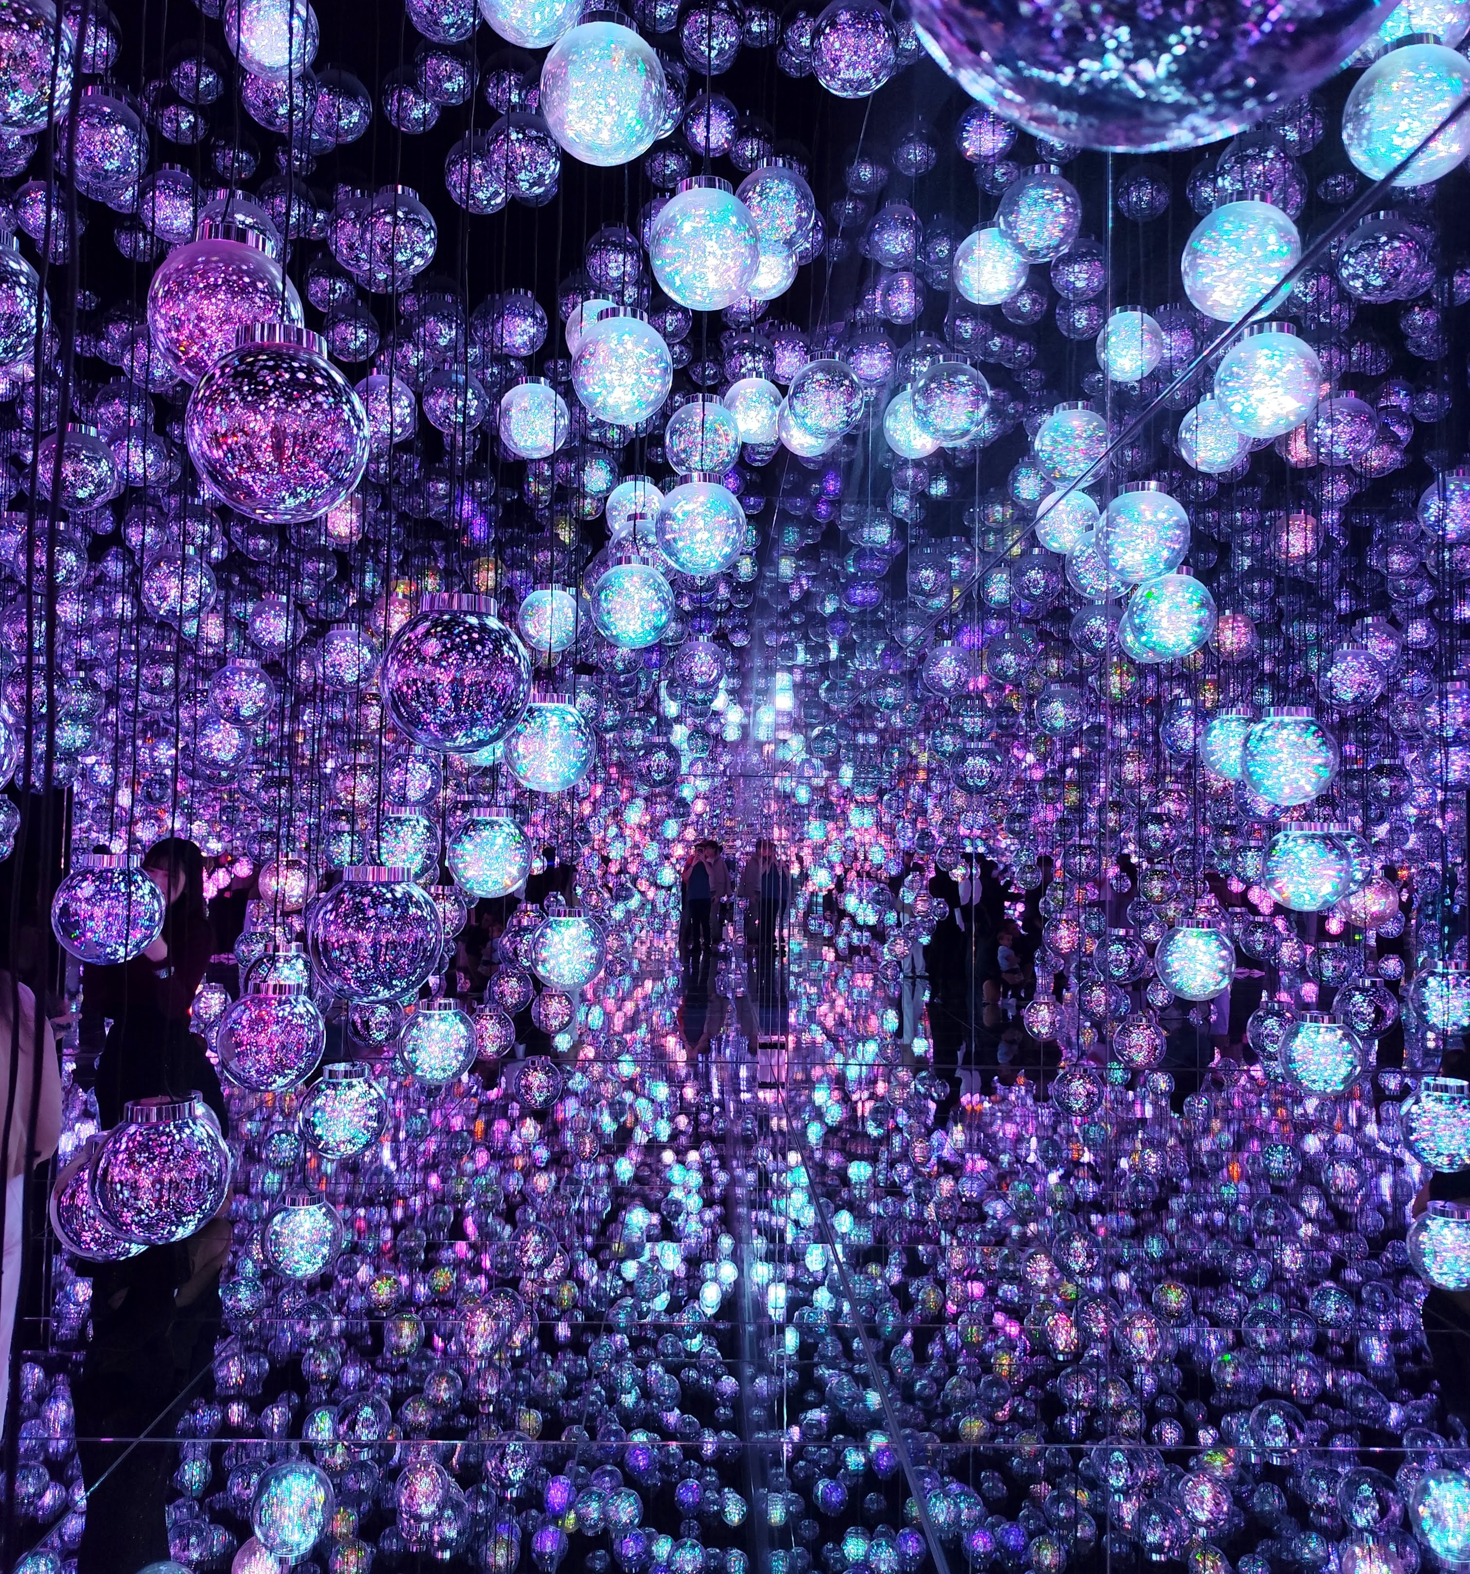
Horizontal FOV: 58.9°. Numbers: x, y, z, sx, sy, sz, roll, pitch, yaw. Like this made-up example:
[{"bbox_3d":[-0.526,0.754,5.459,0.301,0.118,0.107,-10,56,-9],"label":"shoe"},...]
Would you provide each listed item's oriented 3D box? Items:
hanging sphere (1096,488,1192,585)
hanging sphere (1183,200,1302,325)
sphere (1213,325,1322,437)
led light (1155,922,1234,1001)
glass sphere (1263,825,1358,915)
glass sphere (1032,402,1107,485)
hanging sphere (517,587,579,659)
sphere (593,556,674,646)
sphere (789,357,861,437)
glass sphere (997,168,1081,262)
[{"bbox_3d":[1.139,-0.696,3.610,0.243,0.253,0.243,0,-3,17],"label":"hanging sphere"},{"bbox_3d":[1.091,-1.141,2.821,0.243,0.253,0.243,0,-3,21],"label":"hanging sphere"},{"bbox_3d":[1.236,-0.938,3.024,0.230,0.250,0.230,-1,-3,22],"label":"sphere"},{"bbox_3d":[1.460,0.553,4.139,0.243,0.253,0.243,0,-3,19],"label":"led light"},{"bbox_3d":[1.604,0.227,3.656,0.230,0.250,0.230,-1,-3,24],"label":"glass sphere"},{"bbox_3d":[1.132,-1.149,4.395,0.243,0.253,0.243,0,-3,14],"label":"glass sphere"},{"bbox_3d":[-0.685,-0.622,4.823,0.230,0.250,0.230,0,-3,-8],"label":"hanging sphere"},{"bbox_3d":[-0.299,-0.542,3.871,0.243,0.253,0.243,1,-3,-5],"label":"sphere"},{"bbox_3d":[0.301,-1.299,4.339,0.243,0.253,0.243,1,-3,4],"label":"sphere"},{"bbox_3d":[0.845,-1.591,3.623,0.230,0.250,0.230,-1,-3,13],"label":"glass sphere"}]

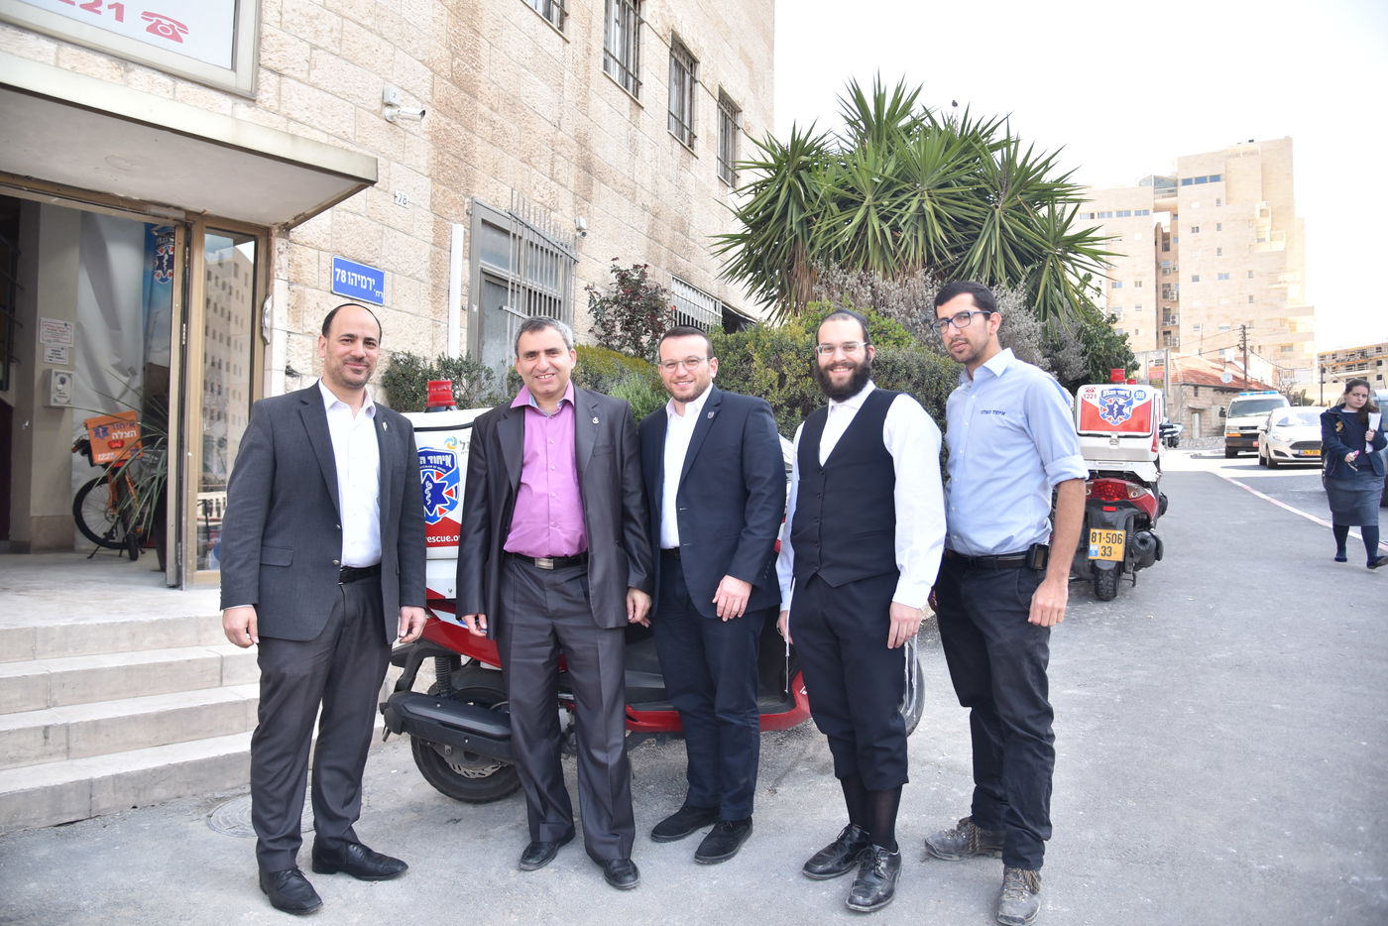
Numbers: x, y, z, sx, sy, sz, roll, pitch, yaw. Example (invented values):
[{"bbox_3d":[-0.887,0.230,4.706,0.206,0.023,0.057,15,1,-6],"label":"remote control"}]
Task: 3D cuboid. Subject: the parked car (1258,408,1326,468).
[{"bbox_3d":[14.850,-0.680,22.800,1.750,1.480,3.970,-1,1,27],"label":"parked car"}]

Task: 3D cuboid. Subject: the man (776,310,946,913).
[{"bbox_3d":[0.511,0.399,2.843,0.480,1.740,0.380,-1,-3,34],"label":"man"}]

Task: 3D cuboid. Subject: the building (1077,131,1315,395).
[{"bbox_3d":[65.700,-22.300,122.000,26.000,32.000,18.000,-1,-3,25],"label":"building"}]

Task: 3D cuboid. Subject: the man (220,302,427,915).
[{"bbox_3d":[-1.140,0.390,2.849,0.570,1.780,0.400,3,-3,-40],"label":"man"}]

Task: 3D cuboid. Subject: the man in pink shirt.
[{"bbox_3d":[-0.445,0.403,2.955,0.600,1.750,0.380,1,-2,-4],"label":"man in pink shirt"}]

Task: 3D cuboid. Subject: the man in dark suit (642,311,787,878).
[{"bbox_3d":[0.057,0.404,3.159,0.520,1.750,0.400,-1,-3,35],"label":"man in dark suit"}]

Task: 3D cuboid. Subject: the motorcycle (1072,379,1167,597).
[{"bbox_3d":[3.100,0.140,6.840,0.740,1.500,2.100,-1,1,28],"label":"motorcycle"}]

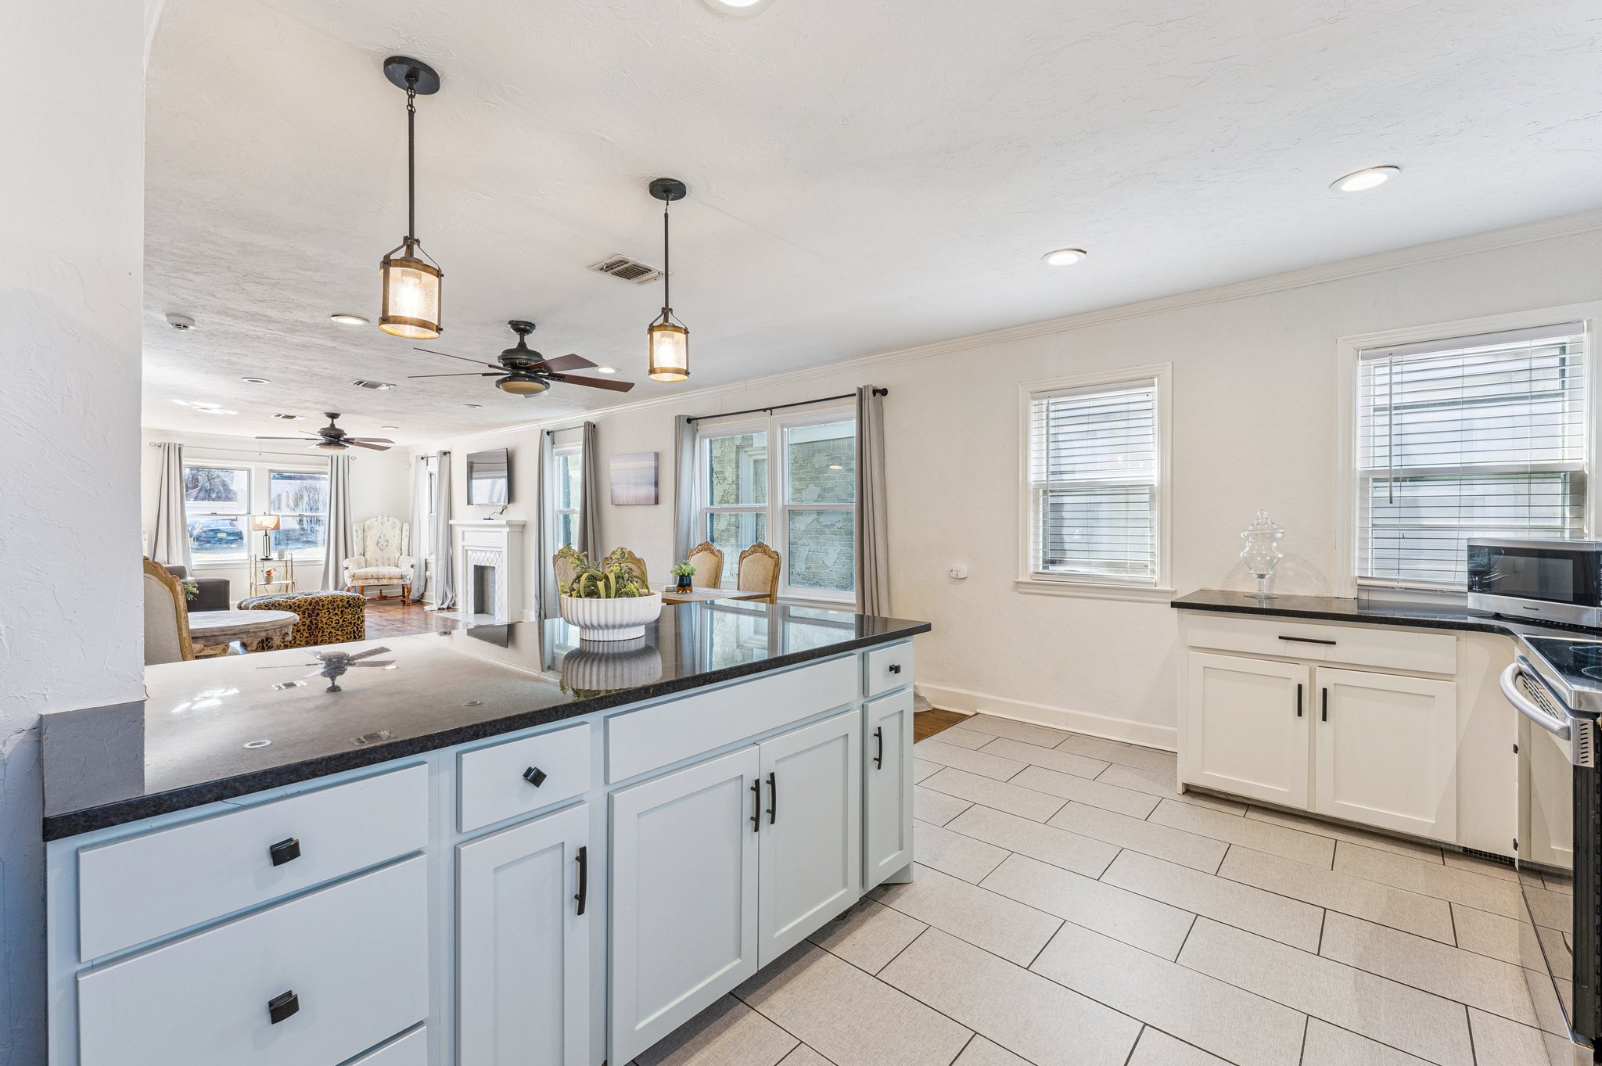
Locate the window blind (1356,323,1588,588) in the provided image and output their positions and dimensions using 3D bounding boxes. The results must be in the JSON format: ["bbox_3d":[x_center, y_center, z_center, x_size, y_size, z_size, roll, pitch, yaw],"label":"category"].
[{"bbox_3d":[2.874,-0.297,2.902,0.680,1.095,0.055,1,1,41],"label":"window blind"}]

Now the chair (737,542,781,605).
[{"bbox_3d":[-0.469,0.620,4.798,0.500,1.085,0.600,1,1,41],"label":"chair"}]

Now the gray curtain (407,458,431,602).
[{"bbox_3d":[-5.985,-0.076,10.436,0.620,2.280,0.170,1,1,41],"label":"gray curtain"}]

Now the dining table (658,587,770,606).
[{"bbox_3d":[-0.936,0.786,4.671,1.400,0.760,0.850,1,1,41],"label":"dining table"}]

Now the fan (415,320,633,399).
[{"bbox_3d":[-1.690,-1.055,4.063,1.360,0.445,1.360,1,1,41],"label":"fan"}]

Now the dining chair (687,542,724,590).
[{"bbox_3d":[-0.921,0.613,5.193,0.500,1.085,0.600,1,1,41],"label":"dining chair"}]

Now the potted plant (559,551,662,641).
[{"bbox_3d":[-0.548,0.165,1.940,0.275,0.270,0.275,0,1,0],"label":"potted plant"}]

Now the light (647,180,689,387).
[{"bbox_3d":[-0.482,-0.906,2.428,0.150,0.705,0.150,0,1,0],"label":"light"}]

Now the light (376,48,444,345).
[{"bbox_3d":[-1.058,-0.896,1.813,0.150,0.705,0.150,1,1,41],"label":"light"}]

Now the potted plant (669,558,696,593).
[{"bbox_3d":[-0.800,0.294,4.565,0.180,0.225,0.180,0,1,0],"label":"potted plant"}]

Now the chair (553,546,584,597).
[{"bbox_3d":[-1.322,0.623,4.502,0.510,1.090,0.600,1,1,41],"label":"chair"}]

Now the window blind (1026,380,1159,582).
[{"bbox_3d":[1.708,-0.286,3.928,0.690,1.140,0.055,1,1,41],"label":"window blind"}]

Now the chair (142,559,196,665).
[{"bbox_3d":[-2.789,0.642,3.153,0.560,1.090,0.620,0,1,12],"label":"chair"}]

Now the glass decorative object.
[{"bbox_3d":[2.227,0.100,3.225,0.178,0.415,0.178,1,1,41],"label":"glass decorative object"}]

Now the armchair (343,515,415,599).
[{"bbox_3d":[-6.266,0.427,9.985,0.860,1.290,0.840,0,1,-26],"label":"armchair"}]

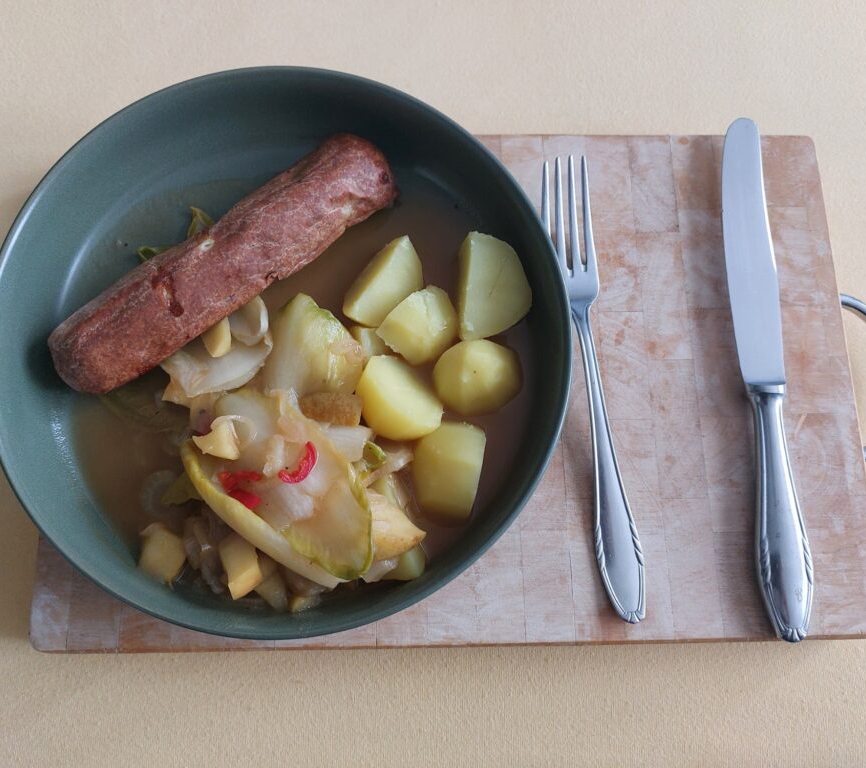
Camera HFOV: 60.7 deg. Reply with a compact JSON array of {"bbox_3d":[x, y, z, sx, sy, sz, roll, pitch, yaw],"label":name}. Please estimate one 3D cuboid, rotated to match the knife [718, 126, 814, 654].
[{"bbox_3d":[0.145,-0.011,0.328,0.024,0.012,0.239,0,77,-2],"label":"knife"}]

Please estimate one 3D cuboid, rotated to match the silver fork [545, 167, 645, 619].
[{"bbox_3d":[0.071,-0.003,0.321,0.024,0.018,0.206,-7,77,-4],"label":"silver fork"}]

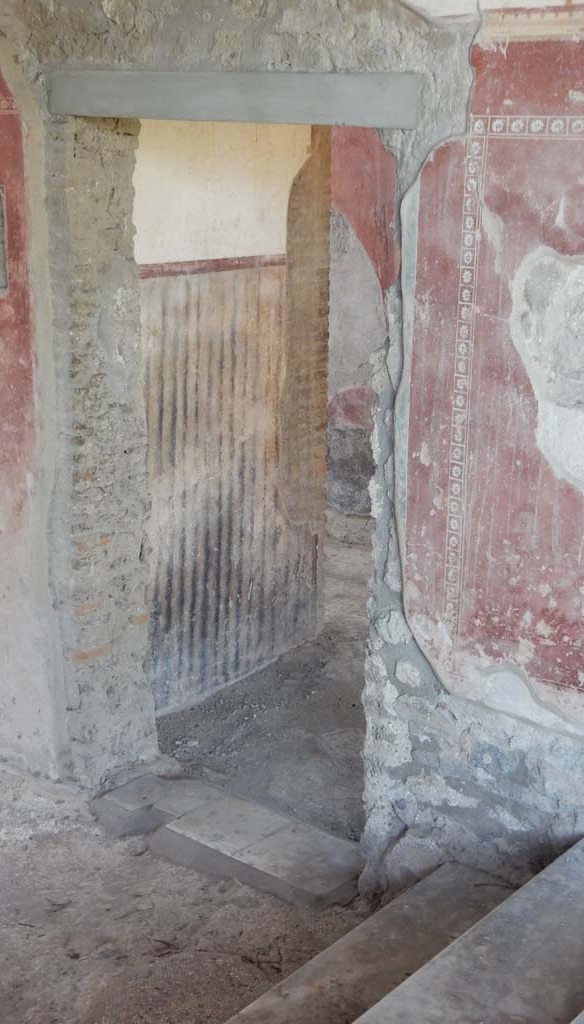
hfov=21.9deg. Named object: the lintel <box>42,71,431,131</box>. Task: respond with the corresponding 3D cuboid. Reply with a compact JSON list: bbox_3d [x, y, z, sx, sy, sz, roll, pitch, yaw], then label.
[{"bbox_3d":[-0.118,-1.223,4.452,1.376,0.135,0.318,12,19,36],"label":"lintel"}]

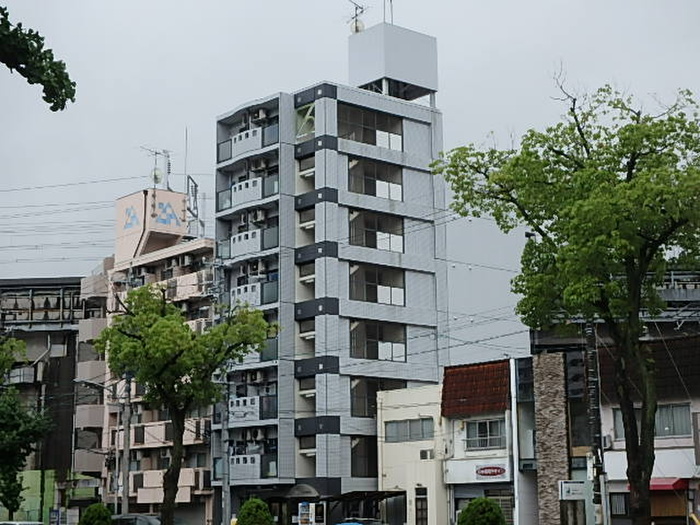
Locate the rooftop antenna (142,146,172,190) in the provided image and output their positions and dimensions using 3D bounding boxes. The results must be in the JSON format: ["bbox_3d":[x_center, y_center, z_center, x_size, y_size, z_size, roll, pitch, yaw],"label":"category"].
[{"bbox_3d":[-12.107,-5.834,72.300,0.950,2.450,2.000,-9,-15,36],"label":"rooftop antenna"}]

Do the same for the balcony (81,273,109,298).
[{"bbox_3d":[-16.178,1.601,74.239,1.200,1.300,2.300,10,-16,-41],"label":"balcony"}]

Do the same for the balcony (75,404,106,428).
[{"bbox_3d":[-16.085,9.705,72.546,1.200,1.300,2.300,10,-16,-41],"label":"balcony"}]

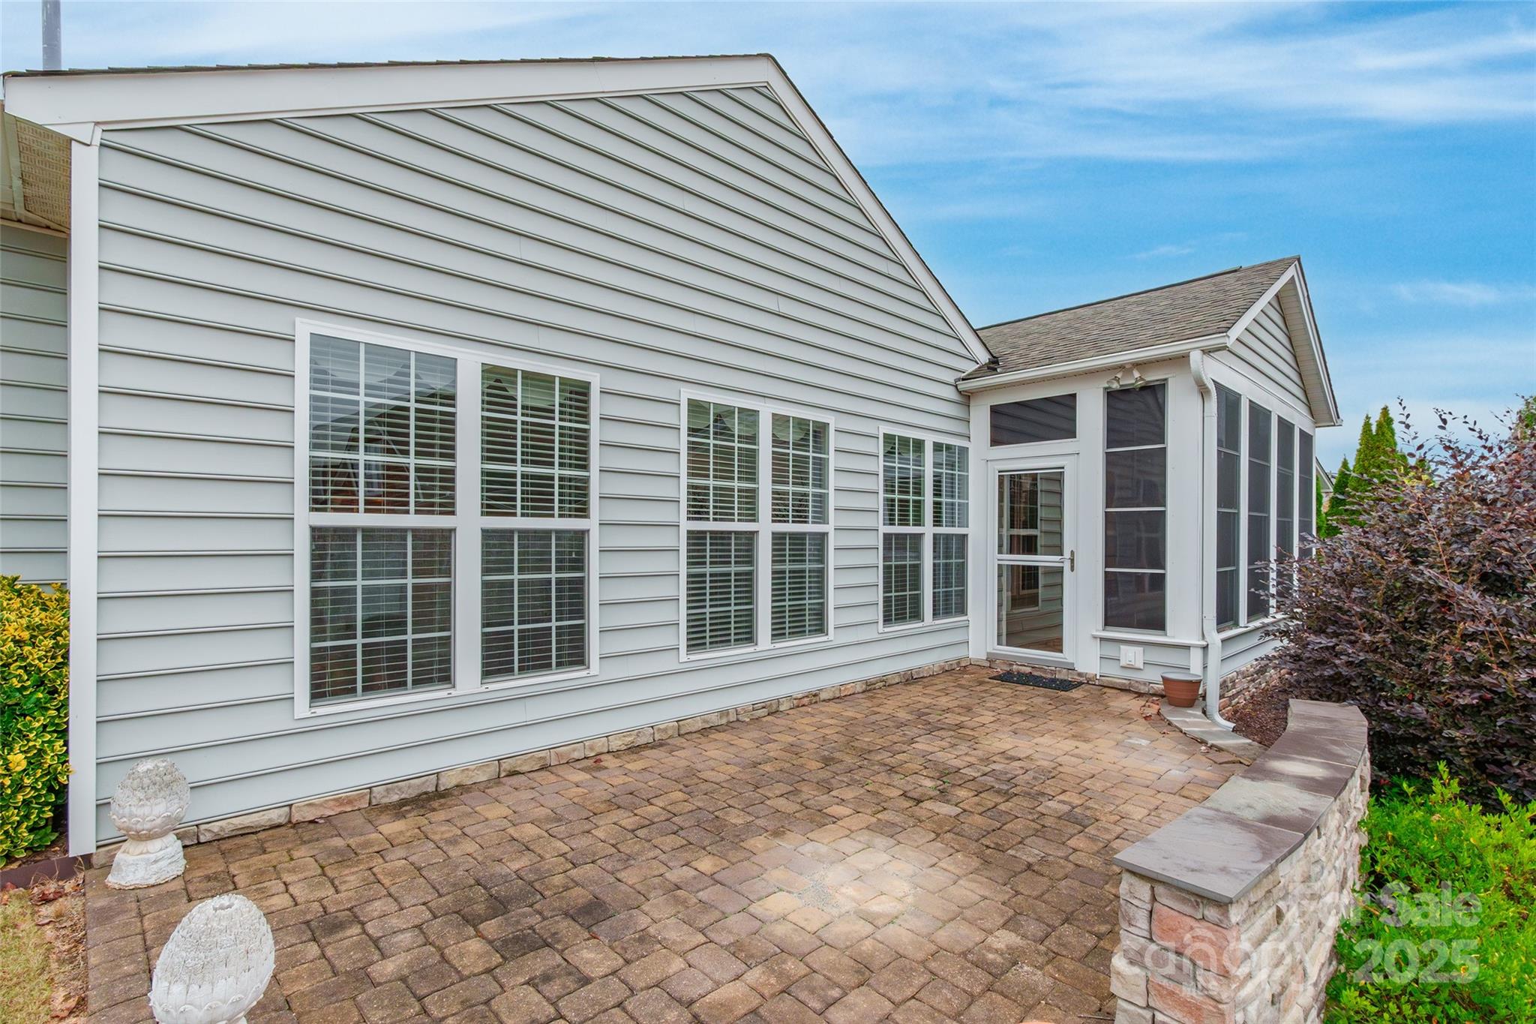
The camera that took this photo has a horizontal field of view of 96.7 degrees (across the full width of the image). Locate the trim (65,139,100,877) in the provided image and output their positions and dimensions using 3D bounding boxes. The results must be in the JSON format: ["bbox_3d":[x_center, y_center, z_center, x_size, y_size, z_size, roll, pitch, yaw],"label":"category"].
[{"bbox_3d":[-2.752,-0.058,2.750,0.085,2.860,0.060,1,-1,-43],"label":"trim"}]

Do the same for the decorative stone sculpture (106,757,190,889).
[{"bbox_3d":[-2.480,1.214,2.737,0.225,0.440,0.225,1,-1,-43],"label":"decorative stone sculpture"}]

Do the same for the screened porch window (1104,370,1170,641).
[{"bbox_3d":[3.273,-0.028,6.072,0.070,2.224,0.533,1,-1,-43],"label":"screened porch window"}]

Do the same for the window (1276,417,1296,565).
[{"bbox_3d":[5.900,-0.030,7.755,0.960,2.020,0.070,1,-1,-43],"label":"window"}]

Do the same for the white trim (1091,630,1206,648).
[{"bbox_3d":[3.285,1.108,5.955,0.065,0.050,0.910,1,-1,-43],"label":"white trim"}]

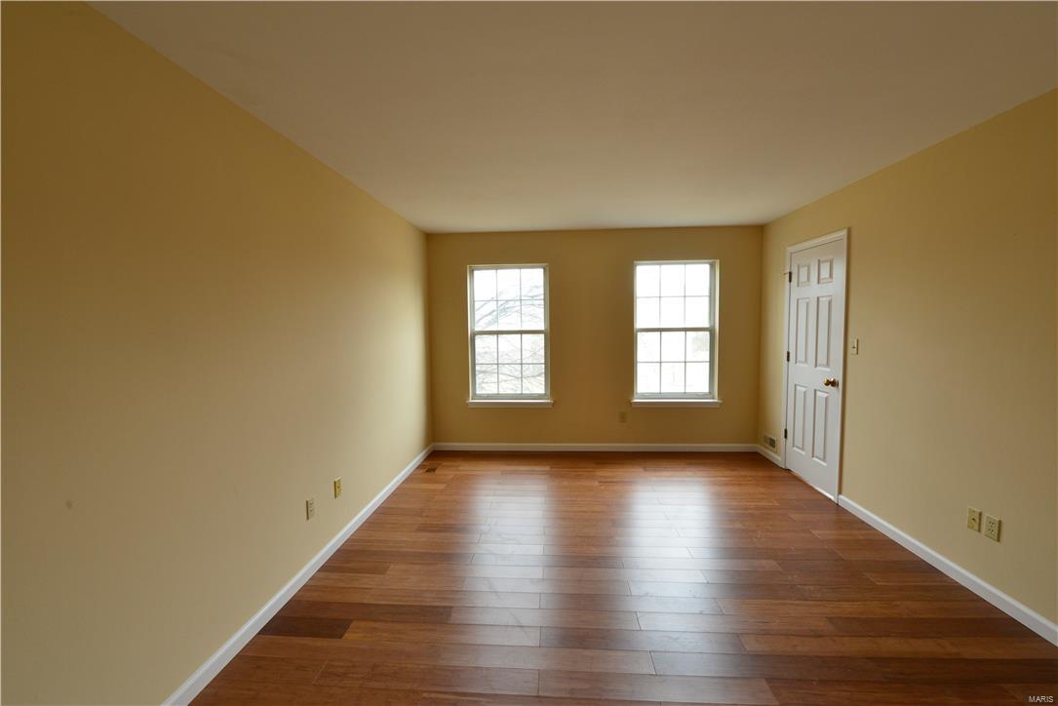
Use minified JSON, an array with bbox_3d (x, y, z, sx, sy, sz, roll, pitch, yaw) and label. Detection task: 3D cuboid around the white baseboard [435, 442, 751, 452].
[{"bbox_3d":[0.694,1.055,4.599,3.606,0.090,0.020,0,4,4],"label":"white baseboard"}]

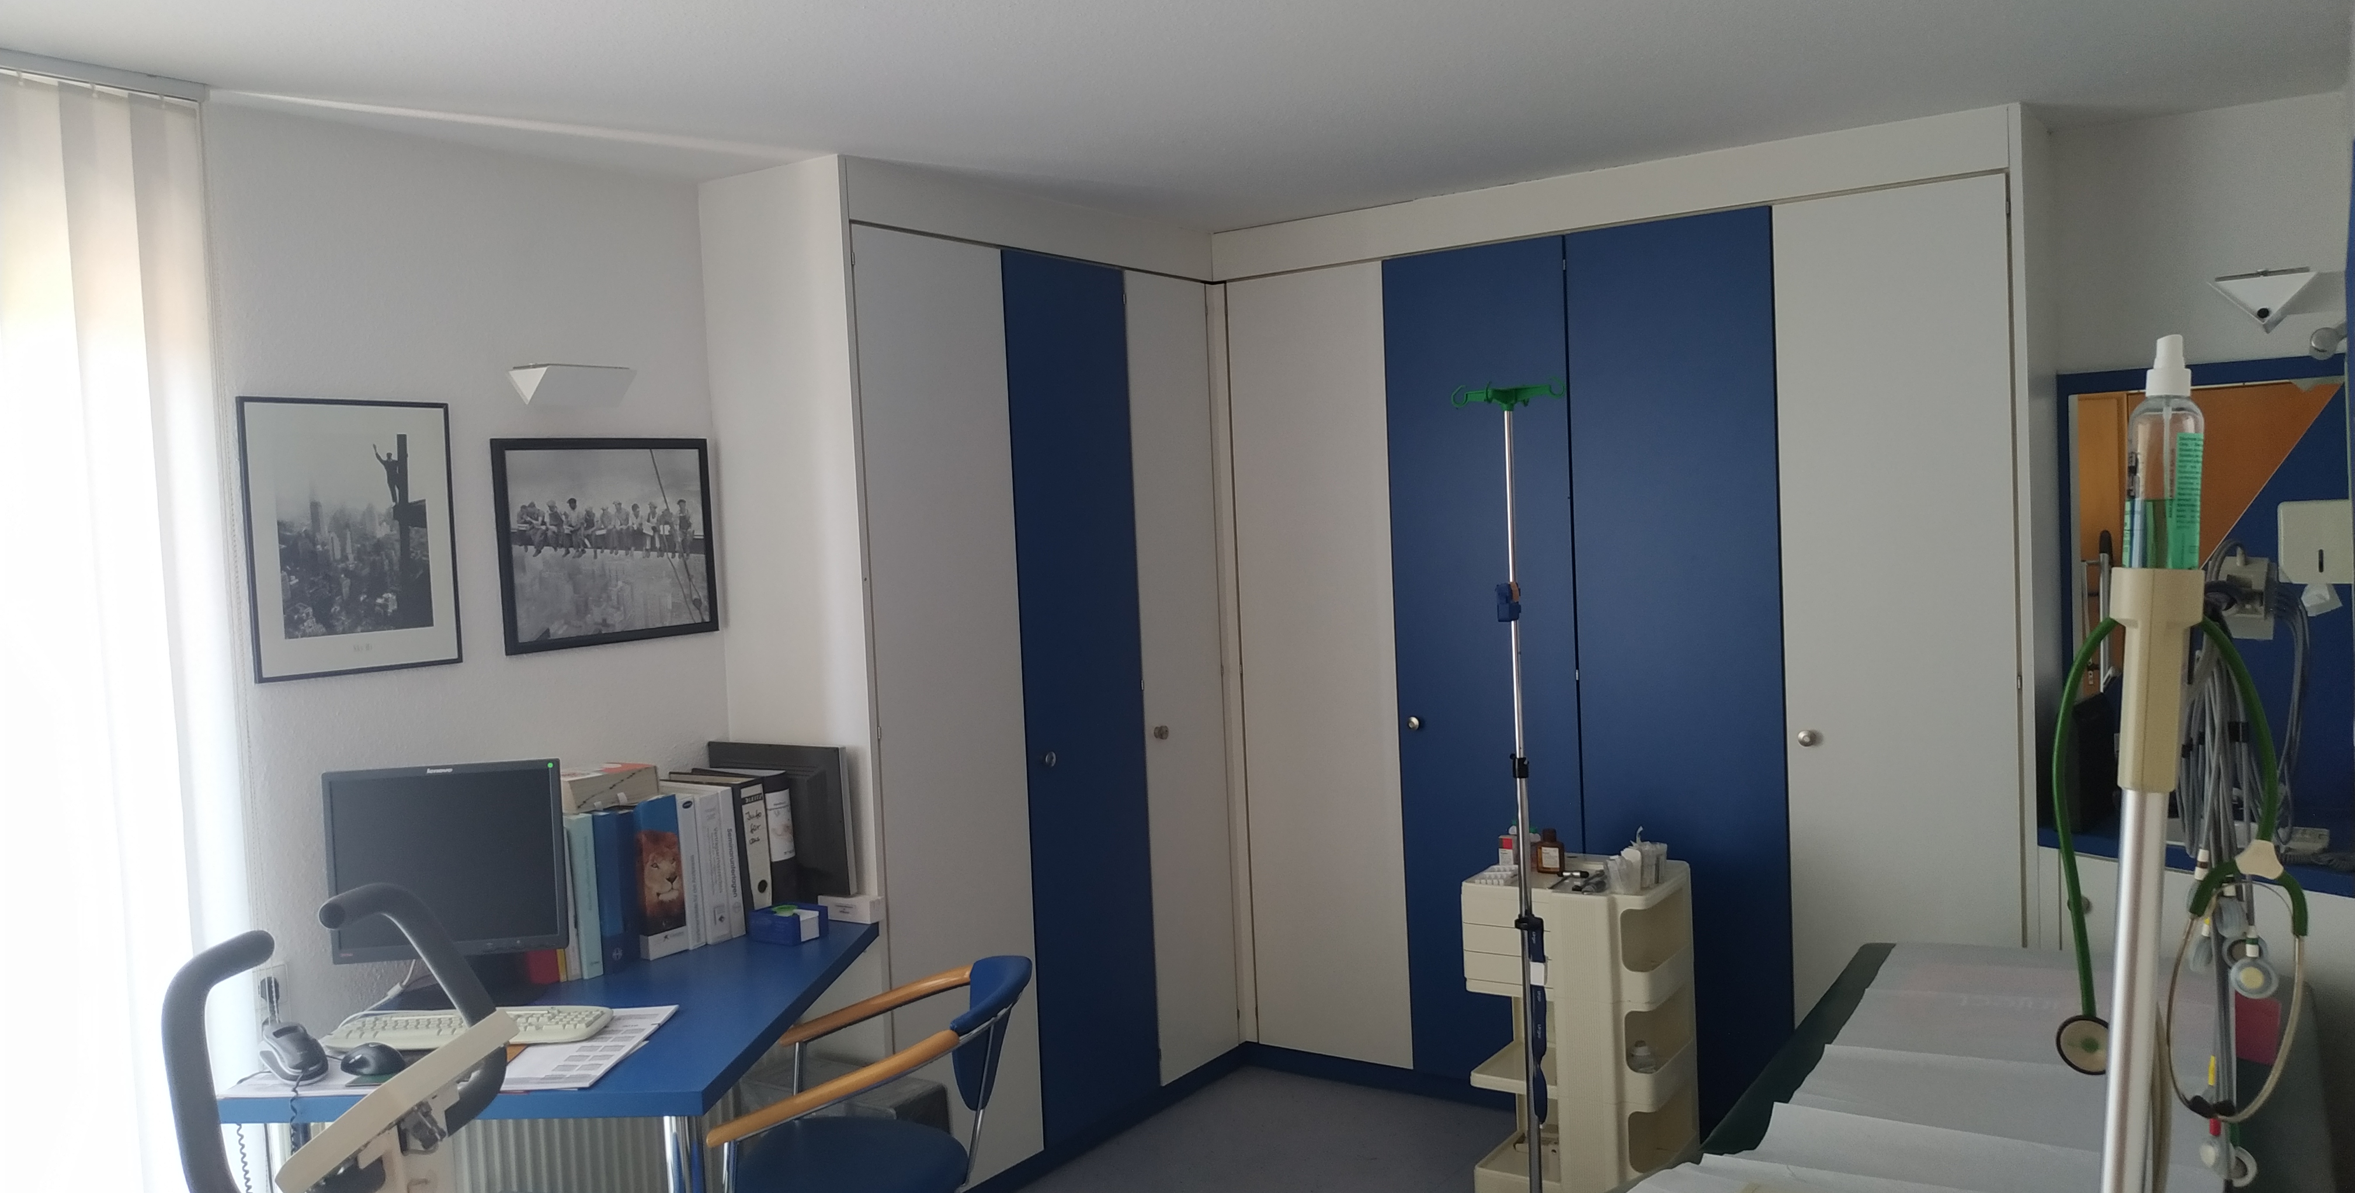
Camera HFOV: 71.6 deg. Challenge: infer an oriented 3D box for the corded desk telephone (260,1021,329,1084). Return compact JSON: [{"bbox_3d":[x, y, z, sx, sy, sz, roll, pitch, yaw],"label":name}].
[{"bbox_3d":[-1.500,0.764,2.767,0.076,0.066,0.180,-5,3,-38],"label":"corded desk telephone"}]

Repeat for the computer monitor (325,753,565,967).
[{"bbox_3d":[-1.310,0.473,2.950,0.407,0.345,0.075,-3,1,-5],"label":"computer monitor"}]

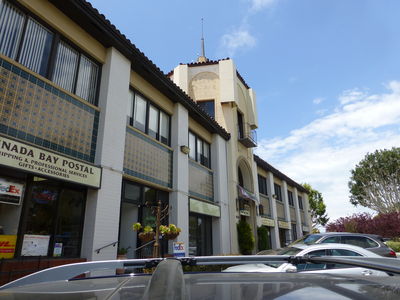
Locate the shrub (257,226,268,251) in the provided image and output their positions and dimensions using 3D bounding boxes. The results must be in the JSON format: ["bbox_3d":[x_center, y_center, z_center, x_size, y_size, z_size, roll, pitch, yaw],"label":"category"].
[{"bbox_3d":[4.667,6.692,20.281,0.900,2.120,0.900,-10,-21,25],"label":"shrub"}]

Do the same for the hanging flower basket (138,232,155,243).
[{"bbox_3d":[-1.261,2.078,6.600,0.400,0.260,0.400,-1,-19,0],"label":"hanging flower basket"}]

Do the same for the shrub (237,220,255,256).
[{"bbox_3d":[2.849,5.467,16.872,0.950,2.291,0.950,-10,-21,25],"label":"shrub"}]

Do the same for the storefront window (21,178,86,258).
[{"bbox_3d":[-3.464,1.688,6.776,0.100,1.787,1.516,-10,-21,25],"label":"storefront window"}]

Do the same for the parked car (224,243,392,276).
[{"bbox_3d":[2.857,3.124,7.051,4.650,1.450,1.780,-1,-19,-1],"label":"parked car"}]

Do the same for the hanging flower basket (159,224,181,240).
[{"bbox_3d":[-0.719,1.964,6.600,0.500,0.380,0.500,-1,-19,0],"label":"hanging flower basket"}]

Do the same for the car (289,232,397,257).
[{"bbox_3d":[4.419,3.779,9.724,4.650,1.660,1.840,0,-19,-3],"label":"car"}]

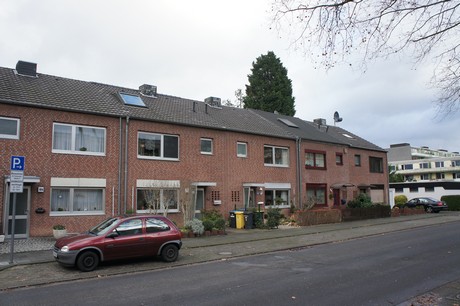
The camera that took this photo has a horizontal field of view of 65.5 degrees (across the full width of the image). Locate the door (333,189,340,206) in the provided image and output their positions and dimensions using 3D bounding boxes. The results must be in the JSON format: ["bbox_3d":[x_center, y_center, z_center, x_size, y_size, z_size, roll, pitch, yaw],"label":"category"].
[{"bbox_3d":[8.413,3.917,28.292,0.930,2.100,0.100,5,-7,-38],"label":"door"}]

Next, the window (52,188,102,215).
[{"bbox_3d":[-6.876,2.202,16.279,2.380,1.250,0.150,5,-7,-38],"label":"window"}]

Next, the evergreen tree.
[{"bbox_3d":[5.272,-3.341,45.953,7.000,20.400,7.000,5,-7,-38],"label":"evergreen tree"}]

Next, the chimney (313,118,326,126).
[{"bbox_3d":[9.206,-3.020,36.439,0.920,0.700,0.920,5,-8,-37],"label":"chimney"}]

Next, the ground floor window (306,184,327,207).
[{"bbox_3d":[6.445,3.130,26.471,2.300,1.630,0.160,5,-8,-37],"label":"ground floor window"}]

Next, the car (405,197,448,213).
[{"bbox_3d":[17.780,4.870,33.600,1.760,1.430,4.550,5,-7,-38],"label":"car"}]

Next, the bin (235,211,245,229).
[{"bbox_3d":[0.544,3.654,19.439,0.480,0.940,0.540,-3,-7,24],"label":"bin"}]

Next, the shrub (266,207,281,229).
[{"bbox_3d":[2.450,3.664,20.227,0.660,1.150,0.660,5,-8,-37],"label":"shrub"}]

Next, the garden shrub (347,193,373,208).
[{"bbox_3d":[10.153,4.025,27.996,2.200,1.850,1.700,5,-7,-38],"label":"garden shrub"}]

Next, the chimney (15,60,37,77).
[{"bbox_3d":[-11.713,-4.654,20.569,0.950,0.800,1.200,5,-8,-37],"label":"chimney"}]

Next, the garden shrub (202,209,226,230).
[{"bbox_3d":[-0.780,3.360,17.998,1.000,1.030,0.850,5,-8,-37],"label":"garden shrub"}]

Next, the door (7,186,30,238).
[{"bbox_3d":[-8.802,2.466,14.762,0.920,2.130,0.100,5,-7,-38],"label":"door"}]

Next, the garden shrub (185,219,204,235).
[{"bbox_3d":[-1.634,3.438,16.686,0.750,0.740,0.700,5,-8,-37],"label":"garden shrub"}]

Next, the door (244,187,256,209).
[{"bbox_3d":[1.281,3.328,22.696,0.950,2.120,0.100,5,-7,-38],"label":"door"}]

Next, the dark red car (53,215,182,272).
[{"bbox_3d":[-3.345,2.605,10.760,3.730,1.420,1.640,5,-8,-36],"label":"dark red car"}]

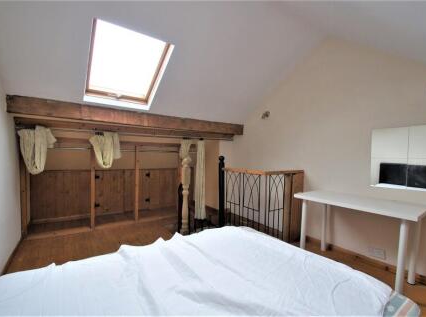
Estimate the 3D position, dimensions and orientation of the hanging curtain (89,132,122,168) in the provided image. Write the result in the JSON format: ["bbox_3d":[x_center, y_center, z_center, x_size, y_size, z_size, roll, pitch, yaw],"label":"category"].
[{"bbox_3d":[-1.478,-0.116,2.747,0.380,0.505,0.180,0,1,-36],"label":"hanging curtain"}]

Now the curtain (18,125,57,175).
[{"bbox_3d":[-2.045,-0.111,2.329,0.350,0.585,0.180,0,1,-36],"label":"curtain"}]

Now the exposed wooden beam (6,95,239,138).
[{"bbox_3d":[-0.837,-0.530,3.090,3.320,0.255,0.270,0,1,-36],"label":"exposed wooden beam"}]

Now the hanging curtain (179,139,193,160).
[{"bbox_3d":[-0.465,-0.150,3.505,0.270,0.420,0.160,0,1,-36],"label":"hanging curtain"}]

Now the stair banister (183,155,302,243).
[{"bbox_3d":[0.431,0.563,2.871,1.454,1.161,1.101,0,1,-35],"label":"stair banister"}]

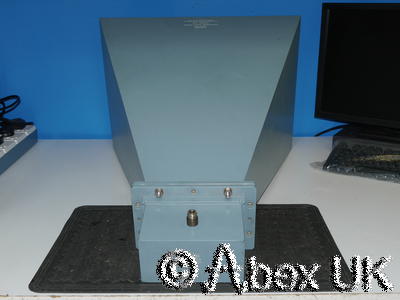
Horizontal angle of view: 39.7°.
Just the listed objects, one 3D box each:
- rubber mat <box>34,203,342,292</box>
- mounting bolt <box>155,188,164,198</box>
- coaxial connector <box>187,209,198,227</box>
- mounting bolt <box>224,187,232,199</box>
[{"bbox_3d":[-0.009,0.152,0.924,0.469,0.006,0.311,0,16,1],"label":"rubber mat"},{"bbox_3d":[-0.066,0.071,0.901,0.014,0.014,0.015,0,26,1],"label":"mounting bolt"},{"bbox_3d":[-0.011,0.104,0.849,0.018,0.021,0.018,0,26,1],"label":"coaxial connector"},{"bbox_3d":[0.046,0.070,0.897,0.014,0.014,0.016,0,26,1],"label":"mounting bolt"}]

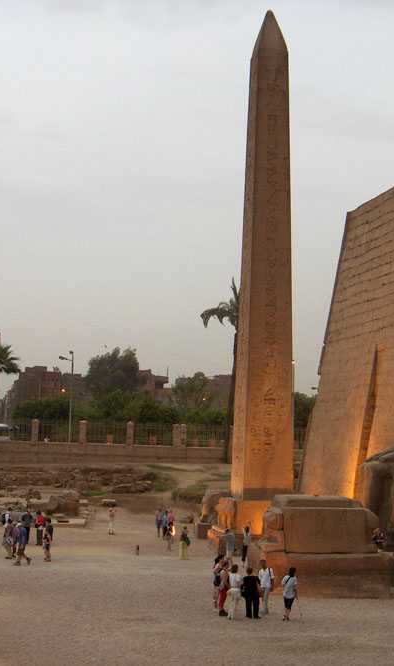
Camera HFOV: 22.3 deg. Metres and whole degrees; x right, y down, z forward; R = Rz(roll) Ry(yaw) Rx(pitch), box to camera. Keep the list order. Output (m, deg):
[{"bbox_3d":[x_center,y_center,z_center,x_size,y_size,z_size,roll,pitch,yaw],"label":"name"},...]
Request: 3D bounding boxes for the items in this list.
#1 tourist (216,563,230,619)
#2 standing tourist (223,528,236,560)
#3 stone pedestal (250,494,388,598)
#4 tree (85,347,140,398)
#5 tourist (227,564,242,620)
[{"bbox_3d":[0.780,7.827,30.500,0.420,1.670,0.500,4,-8,-21],"label":"tourist"},{"bbox_3d":[1.515,9.940,46.500,0.450,1.623,0.500,-1,-8,18],"label":"standing tourist"},{"bbox_3d":[4.460,8.028,38.014,4.500,3.350,3.400,2,-6,-10],"label":"stone pedestal"},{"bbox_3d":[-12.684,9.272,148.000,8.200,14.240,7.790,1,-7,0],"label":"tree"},{"bbox_3d":[1.171,8.038,30.900,0.460,1.710,0.340,-1,-6,17],"label":"tourist"}]

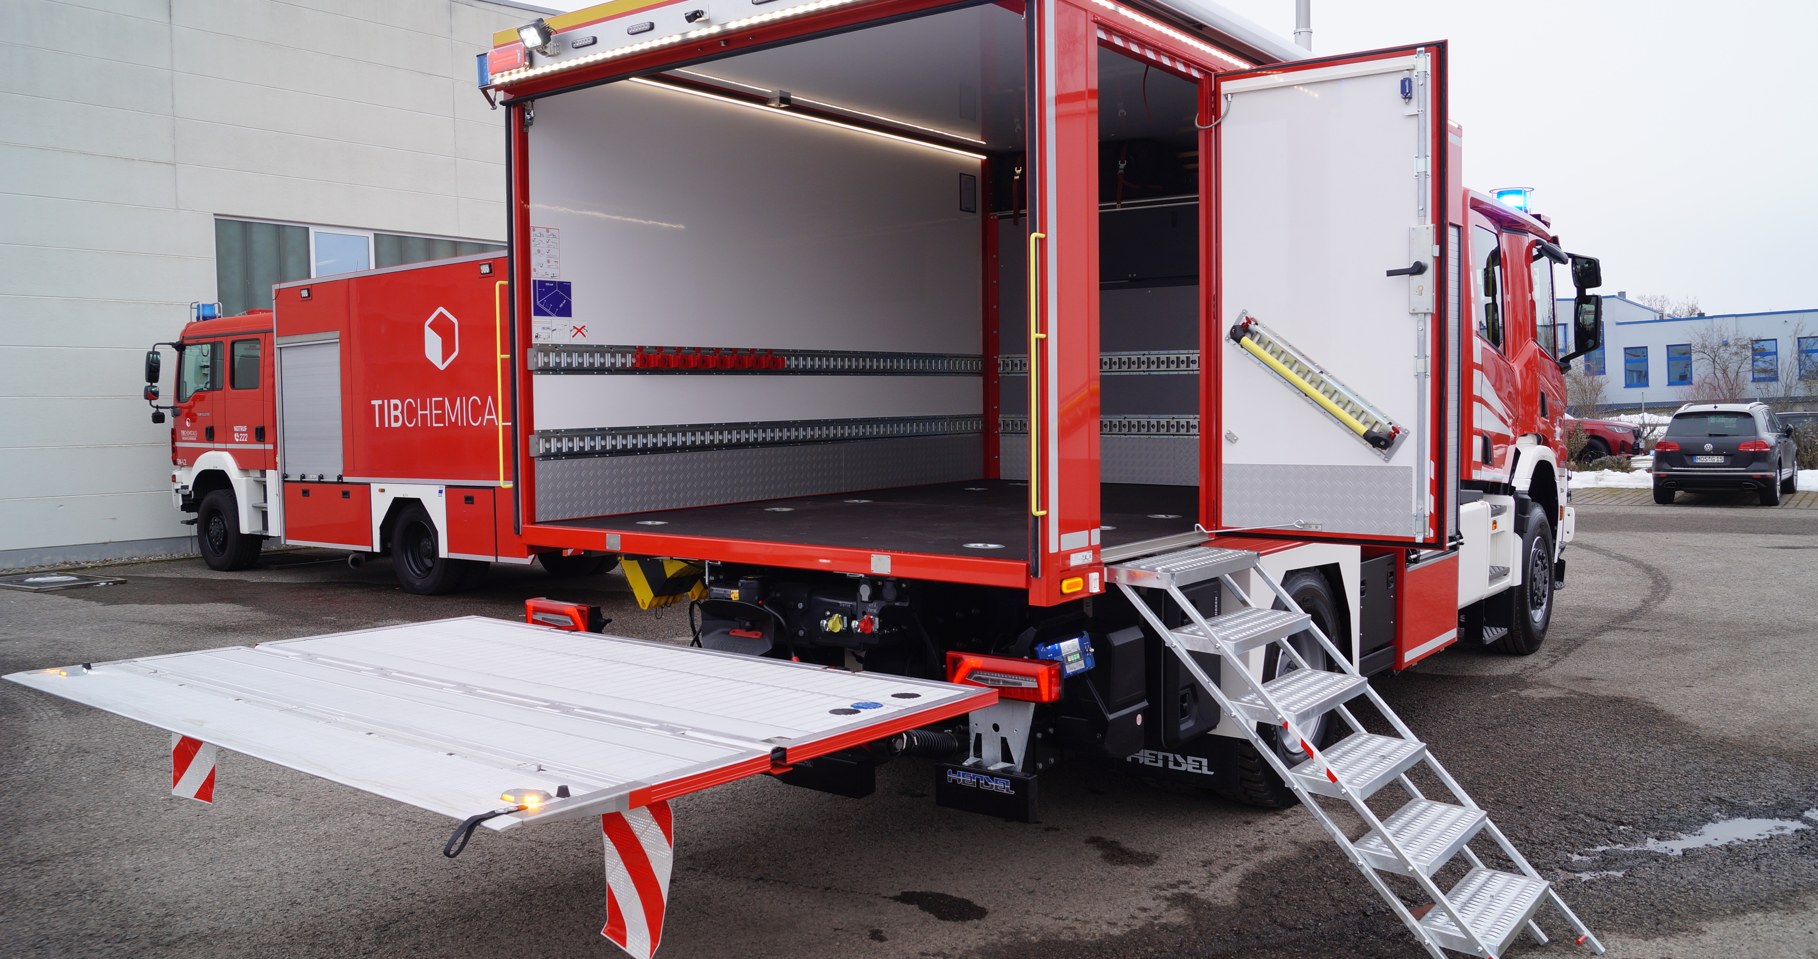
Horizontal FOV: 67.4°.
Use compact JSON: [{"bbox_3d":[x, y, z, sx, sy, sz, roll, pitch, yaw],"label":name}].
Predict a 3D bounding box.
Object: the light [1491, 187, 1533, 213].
[{"bbox_3d":[4.279,-1.973,9.655,0.290,0.220,0.290,2,5,36],"label":"light"}]

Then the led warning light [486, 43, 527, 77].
[{"bbox_3d":[-1.565,-1.645,5.312,0.232,0.100,0.055,2,5,36],"label":"led warning light"}]

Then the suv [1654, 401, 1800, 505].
[{"bbox_3d":[15.312,-0.507,25.530,1.970,1.730,4.780,2,5,36],"label":"suv"}]

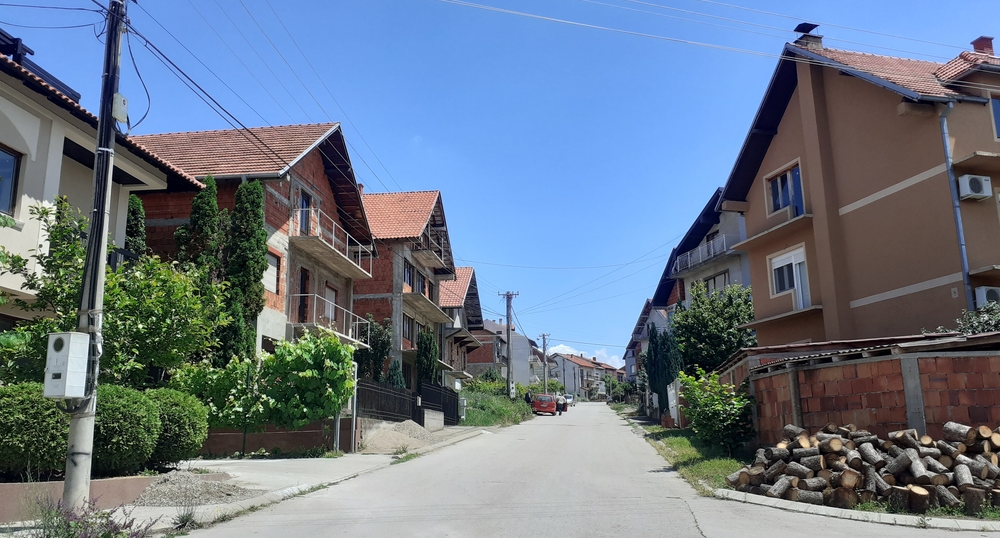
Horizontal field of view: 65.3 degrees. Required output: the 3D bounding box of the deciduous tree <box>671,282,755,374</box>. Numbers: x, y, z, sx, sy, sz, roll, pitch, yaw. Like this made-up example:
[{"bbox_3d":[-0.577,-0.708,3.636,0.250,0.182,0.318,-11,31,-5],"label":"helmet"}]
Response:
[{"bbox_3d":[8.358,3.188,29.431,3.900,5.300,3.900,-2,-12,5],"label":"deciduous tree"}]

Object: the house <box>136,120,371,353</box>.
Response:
[{"bbox_3d":[-11.016,0.181,27.878,10.750,10.600,10.800,-2,-13,6],"label":"house"}]

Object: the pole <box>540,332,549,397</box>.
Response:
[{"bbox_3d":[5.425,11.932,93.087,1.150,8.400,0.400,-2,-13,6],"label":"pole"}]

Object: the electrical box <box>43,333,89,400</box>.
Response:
[{"bbox_3d":[-6.152,1.378,11.081,0.420,0.890,0.350,-5,-12,16],"label":"electrical box"}]

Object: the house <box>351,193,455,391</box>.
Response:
[{"bbox_3d":[-8.650,1.937,45.460,10.500,12.850,11.000,-2,-13,6],"label":"house"}]

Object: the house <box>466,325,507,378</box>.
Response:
[{"bbox_3d":[-3.696,13.277,104.146,10.200,10.800,10.200,-2,-12,5],"label":"house"}]

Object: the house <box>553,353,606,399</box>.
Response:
[{"bbox_3d":[15.314,24.117,171.837,11.000,9.892,12.600,-8,-14,29],"label":"house"}]

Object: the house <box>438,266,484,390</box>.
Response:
[{"bbox_3d":[-7.552,5.548,56.619,11.500,11.150,11.600,-2,-12,5],"label":"house"}]

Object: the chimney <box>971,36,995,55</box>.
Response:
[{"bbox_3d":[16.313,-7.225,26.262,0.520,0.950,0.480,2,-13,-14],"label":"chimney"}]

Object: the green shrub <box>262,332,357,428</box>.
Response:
[{"bbox_3d":[-5.133,3.000,20.800,2.400,2.550,1.800,-2,-13,6],"label":"green shrub"}]

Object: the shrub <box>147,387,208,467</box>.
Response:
[{"bbox_3d":[-5.123,2.514,12.371,1.030,1.250,1.030,-2,-12,5],"label":"shrub"}]

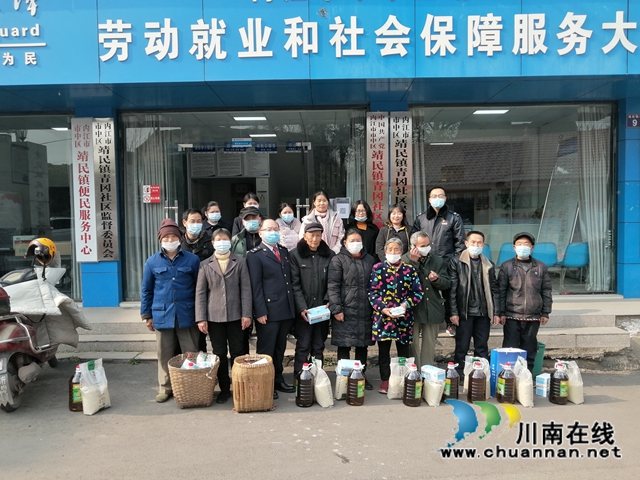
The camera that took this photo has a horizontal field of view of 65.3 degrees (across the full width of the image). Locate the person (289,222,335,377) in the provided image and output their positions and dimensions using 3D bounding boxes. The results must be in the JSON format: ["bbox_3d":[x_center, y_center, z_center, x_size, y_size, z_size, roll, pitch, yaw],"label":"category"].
[{"bbox_3d":[-0.075,0.623,5.012,0.480,1.596,0.380,-1,2,-3],"label":"person"}]

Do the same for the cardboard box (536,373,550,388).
[{"bbox_3d":[2.175,1.339,4.824,0.100,0.100,0.180,1,4,45],"label":"cardboard box"}]

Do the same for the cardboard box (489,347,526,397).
[{"bbox_3d":[1.704,1.191,4.491,0.265,0.405,0.160,-1,4,-4],"label":"cardboard box"}]

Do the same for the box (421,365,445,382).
[{"bbox_3d":[0.987,1.163,4.342,0.098,0.076,0.182,-3,3,-38],"label":"box"}]

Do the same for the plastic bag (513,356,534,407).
[{"bbox_3d":[1.864,1.282,4.561,0.120,0.420,0.200,-2,3,-28],"label":"plastic bag"}]

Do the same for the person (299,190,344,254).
[{"bbox_3d":[0.029,0.276,5.868,0.500,1.660,0.340,-1,3,1],"label":"person"}]

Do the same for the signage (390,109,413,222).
[{"bbox_3d":[1.155,-0.782,7.094,0.310,2.038,0.050,-1,2,0],"label":"signage"}]

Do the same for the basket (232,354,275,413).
[{"bbox_3d":[-0.583,1.237,4.352,0.360,0.390,0.340,-1,4,0],"label":"basket"}]

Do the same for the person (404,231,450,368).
[{"bbox_3d":[1.065,0.667,4.946,0.460,1.510,0.380,-2,3,-14],"label":"person"}]

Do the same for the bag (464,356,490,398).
[{"bbox_3d":[1.443,1.247,4.604,0.240,0.370,0.140,0,3,18],"label":"bag"}]

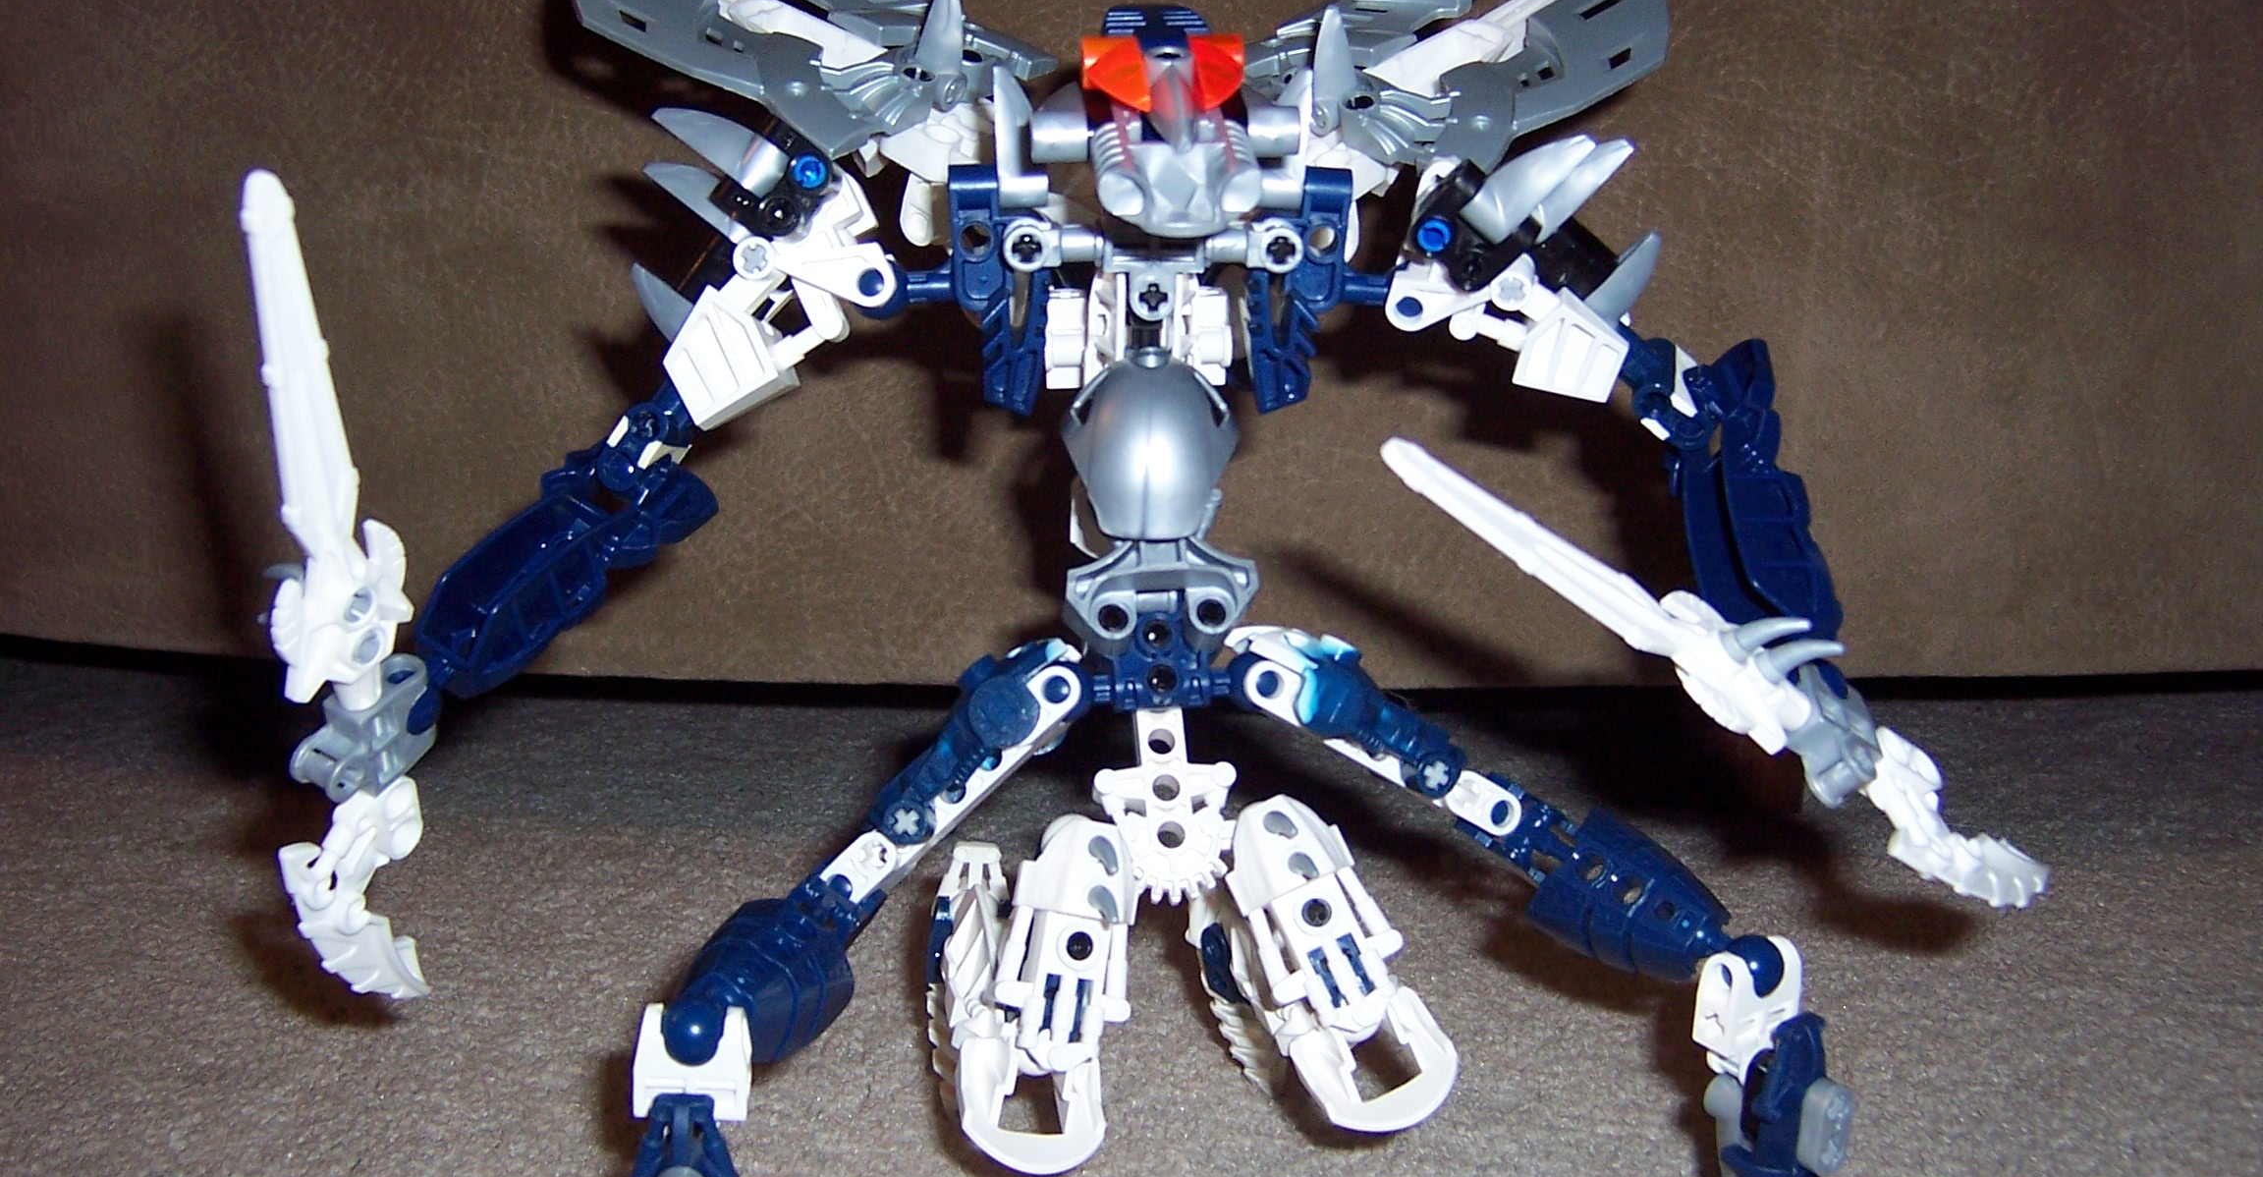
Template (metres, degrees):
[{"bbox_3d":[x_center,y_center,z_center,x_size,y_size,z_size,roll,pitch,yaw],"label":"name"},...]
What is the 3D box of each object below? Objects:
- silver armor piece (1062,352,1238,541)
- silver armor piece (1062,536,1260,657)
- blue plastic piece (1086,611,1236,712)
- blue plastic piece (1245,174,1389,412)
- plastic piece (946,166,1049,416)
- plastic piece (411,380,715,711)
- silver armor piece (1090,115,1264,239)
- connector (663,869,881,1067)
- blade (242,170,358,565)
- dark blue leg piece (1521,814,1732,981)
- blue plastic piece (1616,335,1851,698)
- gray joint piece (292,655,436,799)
[{"bbox_3d":[0.003,-0.022,0.340,0.028,0.030,0.016,0,14,0],"label":"silver armor piece"},{"bbox_3d":[0.005,0.002,0.354,0.032,0.019,0.012,-2,-16,0],"label":"silver armor piece"},{"bbox_3d":[0.005,0.012,0.357,0.025,0.017,0.010,-2,-12,0],"label":"blue plastic piece"},{"bbox_3d":[0.029,-0.048,0.343,0.022,0.040,0.012,0,14,0],"label":"blue plastic piece"},{"bbox_3d":[-0.021,-0.047,0.343,0.017,0.040,0.012,0,14,0],"label":"plastic piece"},{"bbox_3d":[-0.088,-0.006,0.338,0.018,0.015,0.064,21,68,41],"label":"plastic piece"},{"bbox_3d":[0.007,-0.064,0.333,0.026,0.016,0.020,-2,20,-4],"label":"silver armor piece"},{"bbox_3d":[-0.054,0.057,0.325,0.021,0.017,0.054,17,26,15],"label":"connector"},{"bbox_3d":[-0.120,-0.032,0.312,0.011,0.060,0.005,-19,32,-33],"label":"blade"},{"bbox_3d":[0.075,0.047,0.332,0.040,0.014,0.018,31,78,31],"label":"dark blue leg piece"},{"bbox_3d":[0.098,-0.012,0.345,0.025,0.053,0.019,-20,0,22],"label":"blue plastic piece"},{"bbox_3d":[-0.119,0.022,0.335,0.013,0.017,0.022,14,32,26],"label":"gray joint piece"}]

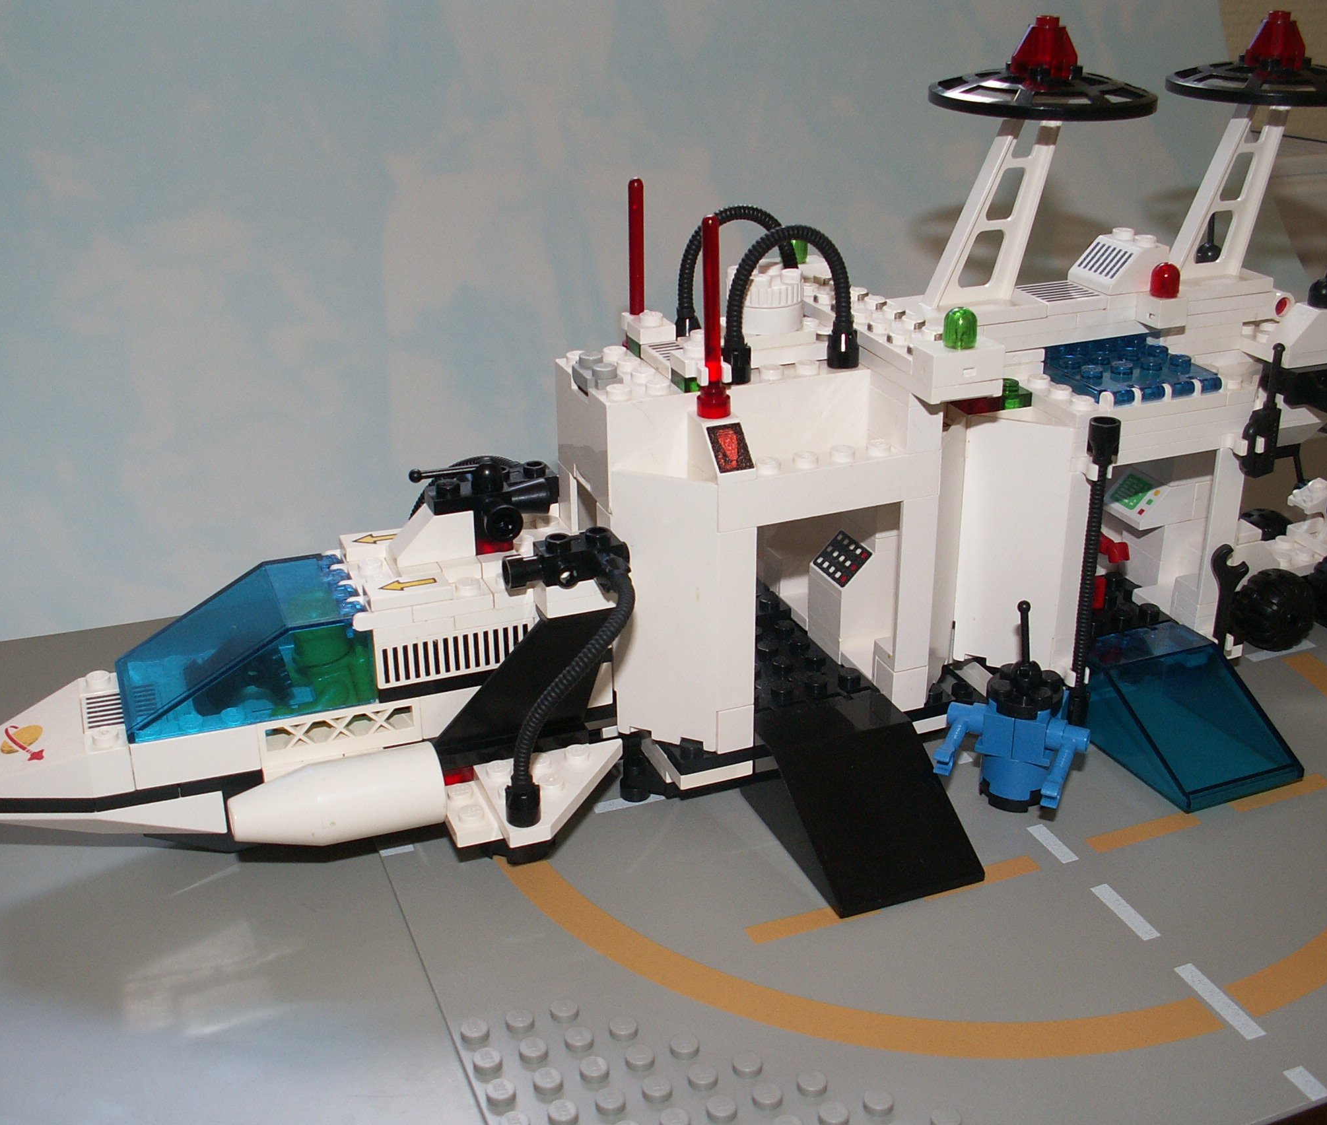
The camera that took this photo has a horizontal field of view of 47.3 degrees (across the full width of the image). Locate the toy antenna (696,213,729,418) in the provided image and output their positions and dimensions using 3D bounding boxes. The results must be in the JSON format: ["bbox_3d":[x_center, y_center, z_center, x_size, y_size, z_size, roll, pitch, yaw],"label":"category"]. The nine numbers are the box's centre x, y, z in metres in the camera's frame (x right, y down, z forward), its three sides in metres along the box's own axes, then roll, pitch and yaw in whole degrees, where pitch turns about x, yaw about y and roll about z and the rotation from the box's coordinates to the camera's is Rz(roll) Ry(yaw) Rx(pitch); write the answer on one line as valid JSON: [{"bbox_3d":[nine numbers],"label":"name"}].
[{"bbox_3d":[0.010,-0.046,0.288,0.007,0.039,0.007,-1,24,0],"label":"toy antenna"}]

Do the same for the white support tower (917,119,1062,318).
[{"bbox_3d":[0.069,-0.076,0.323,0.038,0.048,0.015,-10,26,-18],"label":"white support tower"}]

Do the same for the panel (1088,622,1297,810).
[{"bbox_3d":[0.117,0.033,0.340,0.032,0.019,0.048,-10,25,-20],"label":"panel"}]

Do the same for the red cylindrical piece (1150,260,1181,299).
[{"bbox_3d":[0.105,-0.059,0.317,0.007,0.007,0.007,-10,25,-20],"label":"red cylindrical piece"}]

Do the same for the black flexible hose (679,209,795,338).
[{"bbox_3d":[0.016,-0.059,0.315,0.030,0.029,0.007,-10,25,-20],"label":"black flexible hose"}]

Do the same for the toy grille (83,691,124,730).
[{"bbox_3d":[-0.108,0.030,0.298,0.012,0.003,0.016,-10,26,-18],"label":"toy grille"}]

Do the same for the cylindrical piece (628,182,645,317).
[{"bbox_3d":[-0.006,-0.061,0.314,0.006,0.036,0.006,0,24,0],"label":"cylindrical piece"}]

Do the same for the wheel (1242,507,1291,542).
[{"bbox_3d":[0.165,-0.005,0.421,0.021,0.021,0.012,-10,25,-20],"label":"wheel"}]

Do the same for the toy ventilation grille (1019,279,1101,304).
[{"bbox_3d":[0.086,-0.058,0.333,0.016,0.003,0.016,-10,25,-20],"label":"toy ventilation grille"}]

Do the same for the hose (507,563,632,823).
[{"bbox_3d":[-0.018,0.024,0.289,0.032,0.044,0.023,-10,26,-18],"label":"hose"}]

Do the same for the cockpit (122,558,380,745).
[{"bbox_3d":[-0.084,0.016,0.299,0.048,0.019,0.032,-10,25,-20],"label":"cockpit"}]

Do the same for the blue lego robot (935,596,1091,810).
[{"bbox_3d":[0.074,0.030,0.313,0.030,0.046,0.022,10,27,24],"label":"blue lego robot"}]

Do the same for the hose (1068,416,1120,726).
[{"bbox_3d":[0.091,0.004,0.325,0.007,0.074,0.007,-10,26,-18],"label":"hose"}]

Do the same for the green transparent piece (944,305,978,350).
[{"bbox_3d":[0.058,-0.045,0.293,0.007,0.007,0.007,0,24,0],"label":"green transparent piece"}]

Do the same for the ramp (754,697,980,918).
[{"bbox_3d":[0.040,0.047,0.308,0.032,0.019,0.048,-10,26,-18],"label":"ramp"}]

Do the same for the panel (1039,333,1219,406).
[{"bbox_3d":[0.102,-0.042,0.334,0.032,0.005,0.031,-10,26,-18],"label":"panel"}]

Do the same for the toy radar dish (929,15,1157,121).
[{"bbox_3d":[0.079,-0.103,0.312,0.048,0.019,0.048,0,24,0],"label":"toy radar dish"}]

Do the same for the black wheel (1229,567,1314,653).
[{"bbox_3d":[0.153,0.012,0.380,0.021,0.021,0.015,-10,26,-18],"label":"black wheel"}]

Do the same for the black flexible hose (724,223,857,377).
[{"bbox_3d":[0.025,-0.051,0.294,0.030,0.029,0.007,-10,25,-20],"label":"black flexible hose"}]

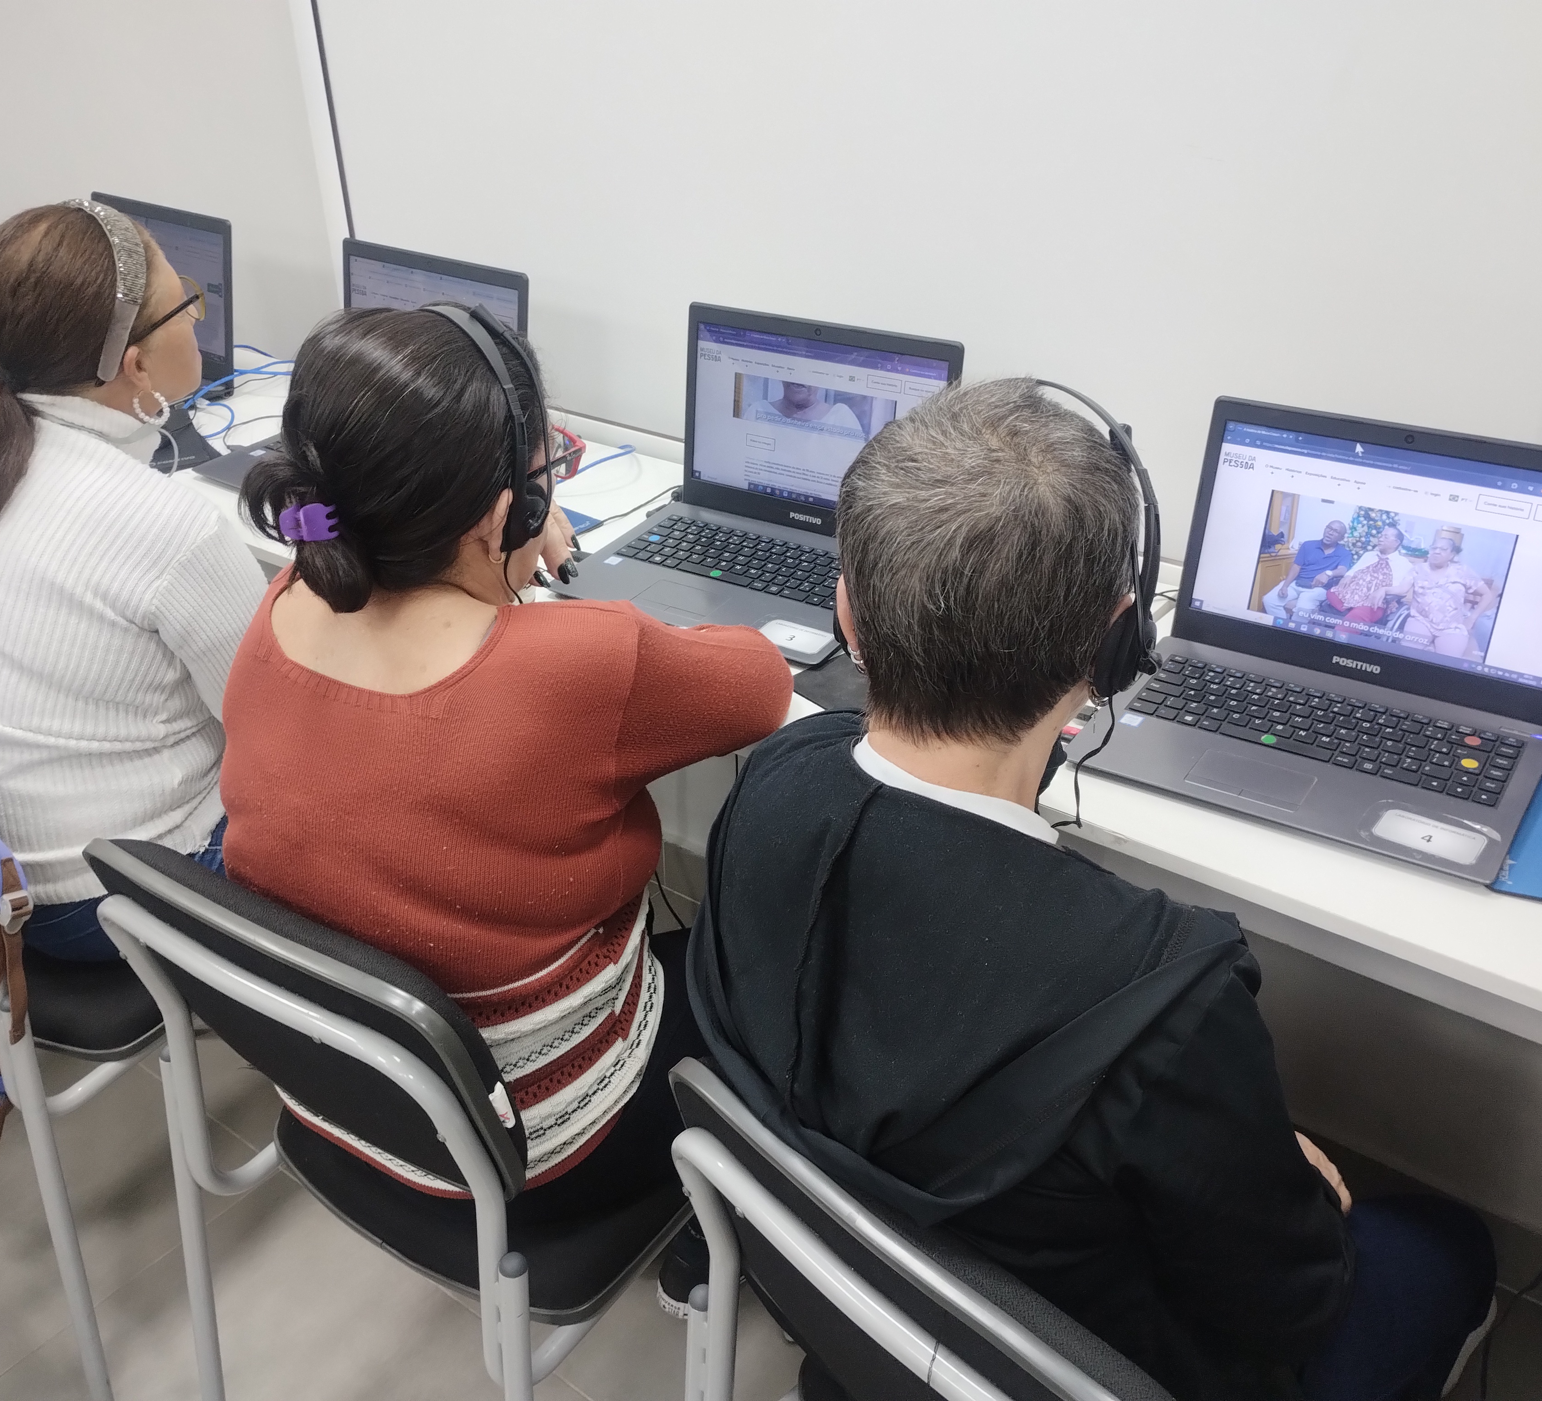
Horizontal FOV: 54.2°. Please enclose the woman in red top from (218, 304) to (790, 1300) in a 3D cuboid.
[{"bbox_3d":[-0.223,0.196,1.391,0.470,1.145,0.620,14,34,25],"label":"woman in red top"}]

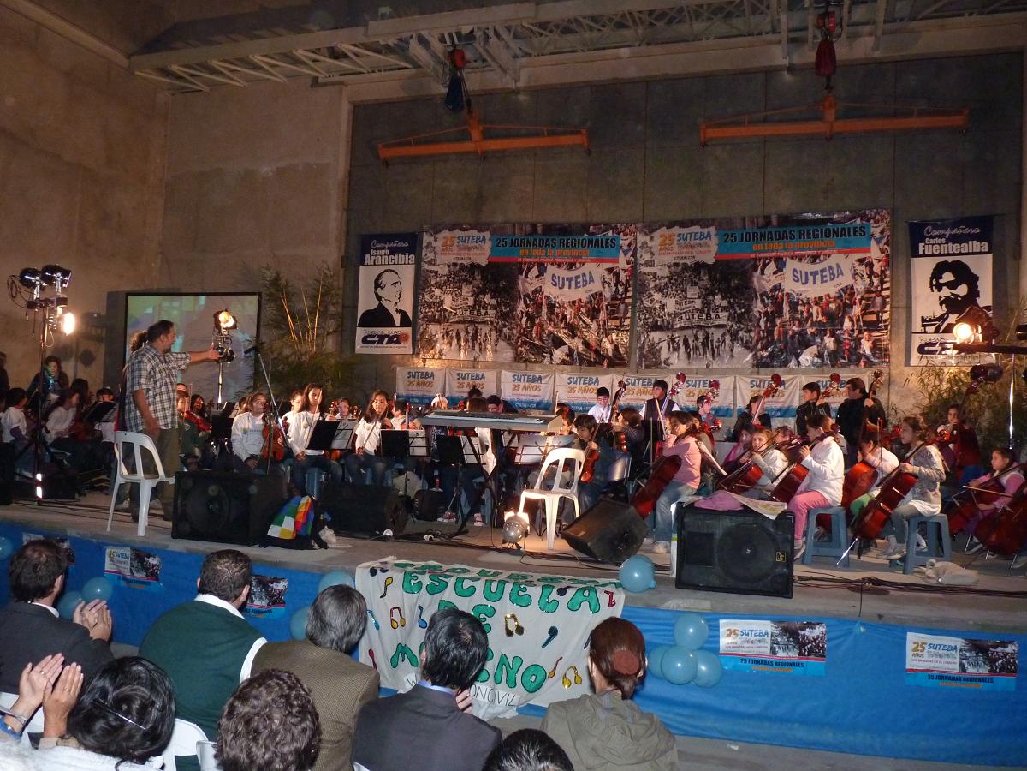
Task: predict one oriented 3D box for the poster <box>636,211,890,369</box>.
[{"bbox_3d":[3.459,-1.325,12.146,3.431,2.204,0.040,1,-2,17],"label":"poster"}]

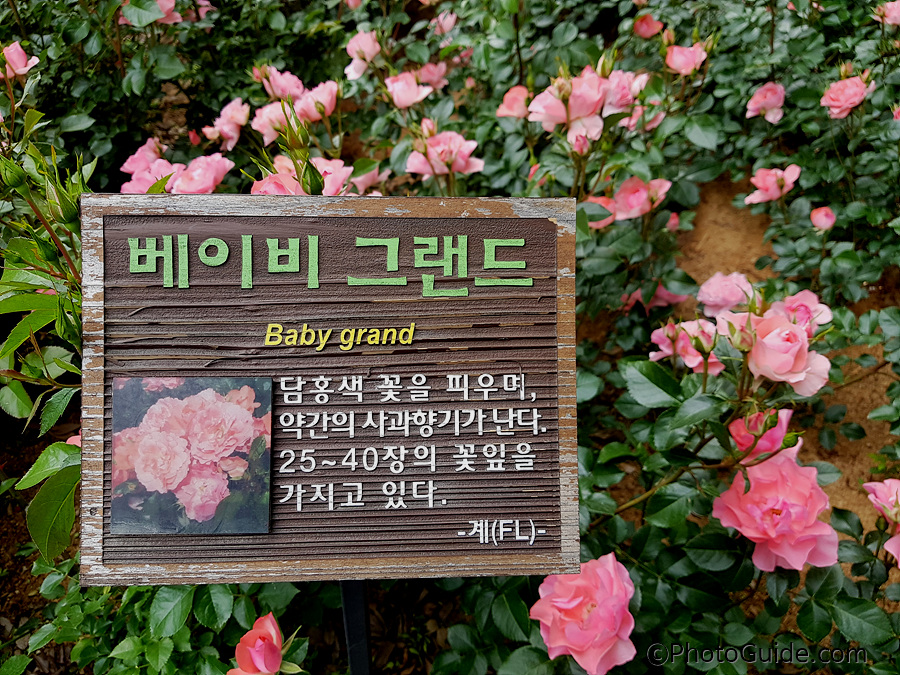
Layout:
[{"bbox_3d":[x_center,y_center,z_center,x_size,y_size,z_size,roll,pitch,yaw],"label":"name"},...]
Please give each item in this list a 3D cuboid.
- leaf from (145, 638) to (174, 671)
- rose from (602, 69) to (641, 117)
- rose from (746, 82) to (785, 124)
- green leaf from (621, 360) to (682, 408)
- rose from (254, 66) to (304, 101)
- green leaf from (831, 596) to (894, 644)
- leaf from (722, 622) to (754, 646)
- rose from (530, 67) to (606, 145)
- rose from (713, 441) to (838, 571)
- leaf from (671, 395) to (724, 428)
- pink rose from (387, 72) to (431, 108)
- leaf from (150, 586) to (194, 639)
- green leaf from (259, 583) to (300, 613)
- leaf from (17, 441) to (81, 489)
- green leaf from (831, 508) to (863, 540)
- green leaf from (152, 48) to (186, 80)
[{"bbox_3d":[-0.294,0.320,0.680,0.025,0.010,0.028,-9,56,-22],"label":"leaf"},{"bbox_3d":[0.212,-0.300,0.830,0.052,0.058,0.050,-6,32,-10],"label":"rose"},{"bbox_3d":[0.457,-0.339,0.980,0.055,0.050,0.053,19,58,18],"label":"rose"},{"bbox_3d":[0.149,0.035,0.500,0.052,0.012,0.035,38,74,24],"label":"green leaf"},{"bbox_3d":[-0.208,-0.307,0.820,0.058,0.042,0.050,-8,56,-11],"label":"rose"},{"bbox_3d":[0.323,0.222,0.530,0.044,0.012,0.036,27,66,32],"label":"green leaf"},{"bbox_3d":[0.318,0.326,0.740,0.032,0.010,0.024,-7,50,7],"label":"leaf"},{"bbox_3d":[0.142,-0.281,0.820,0.092,0.082,0.088,2,37,0],"label":"rose"},{"bbox_3d":[0.275,0.142,0.570,0.098,0.098,0.060,4,-5,6],"label":"rose"},{"bbox_3d":[0.205,0.062,0.560,0.048,0.010,0.029,-32,49,2],"label":"leaf"},{"bbox_3d":[-0.058,-0.351,0.960,0.065,0.046,0.060,2,37,0],"label":"pink rose"},{"bbox_3d":[-0.245,0.242,0.600,0.036,0.010,0.049,32,53,7],"label":"leaf"},{"bbox_3d":[-0.135,0.203,0.530,0.031,0.012,0.027,-10,57,-16],"label":"green leaf"},{"bbox_3d":[-0.313,0.100,0.530,0.062,0.014,0.036,-38,41,-24],"label":"leaf"},{"bbox_3d":[0.400,0.188,0.680,0.026,0.010,0.038,-27,52,-3],"label":"green leaf"},{"bbox_3d":[-0.386,-0.376,0.930,0.045,0.012,0.036,14,72,-11],"label":"green leaf"}]

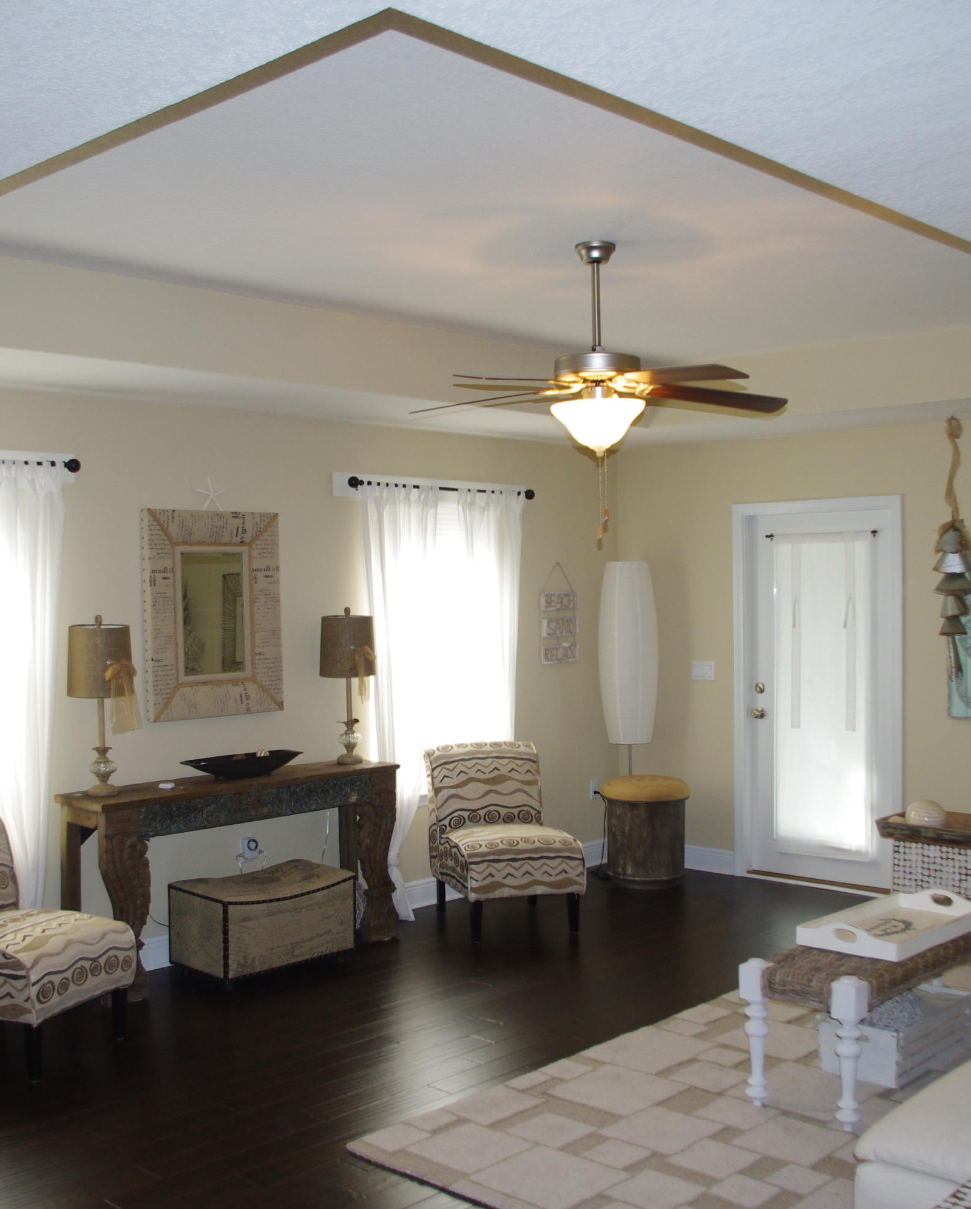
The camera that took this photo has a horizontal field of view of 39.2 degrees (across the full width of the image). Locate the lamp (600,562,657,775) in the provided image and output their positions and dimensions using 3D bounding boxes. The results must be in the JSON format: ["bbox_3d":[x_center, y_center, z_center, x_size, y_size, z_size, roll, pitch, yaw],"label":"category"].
[{"bbox_3d":[0.850,0.650,7.934,0.330,1.784,0.330,0,1,0],"label":"lamp"}]

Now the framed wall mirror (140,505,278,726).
[{"bbox_3d":[-1.208,0.042,6.123,0.050,0.917,0.702,0,1,44],"label":"framed wall mirror"}]

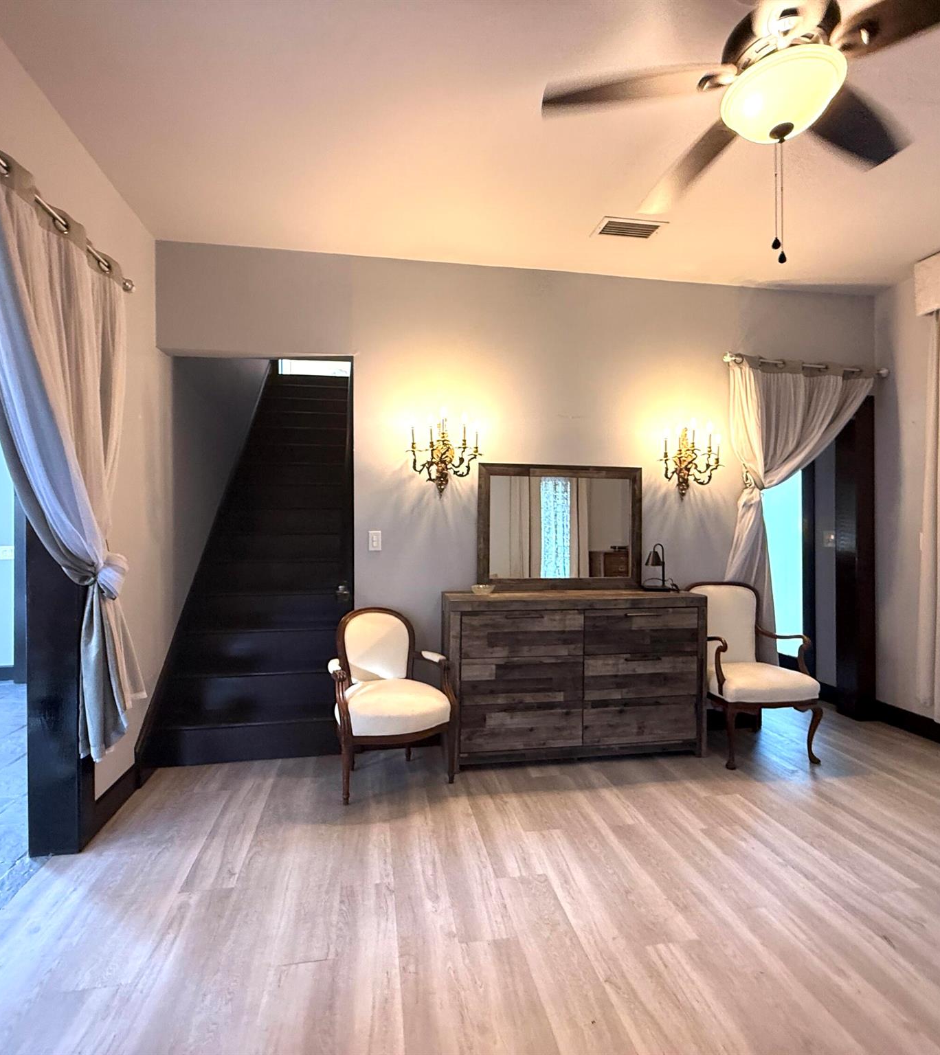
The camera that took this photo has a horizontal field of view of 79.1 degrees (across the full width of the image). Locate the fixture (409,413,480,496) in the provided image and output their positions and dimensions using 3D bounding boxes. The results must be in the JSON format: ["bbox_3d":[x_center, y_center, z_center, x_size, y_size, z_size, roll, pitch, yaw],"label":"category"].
[{"bbox_3d":[-0.145,-0.433,3.369,0.430,0.470,0.250,0,0,-10],"label":"fixture"}]

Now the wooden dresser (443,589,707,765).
[{"bbox_3d":[0.610,0.865,3.393,1.515,0.934,0.410,0,0,-10],"label":"wooden dresser"}]

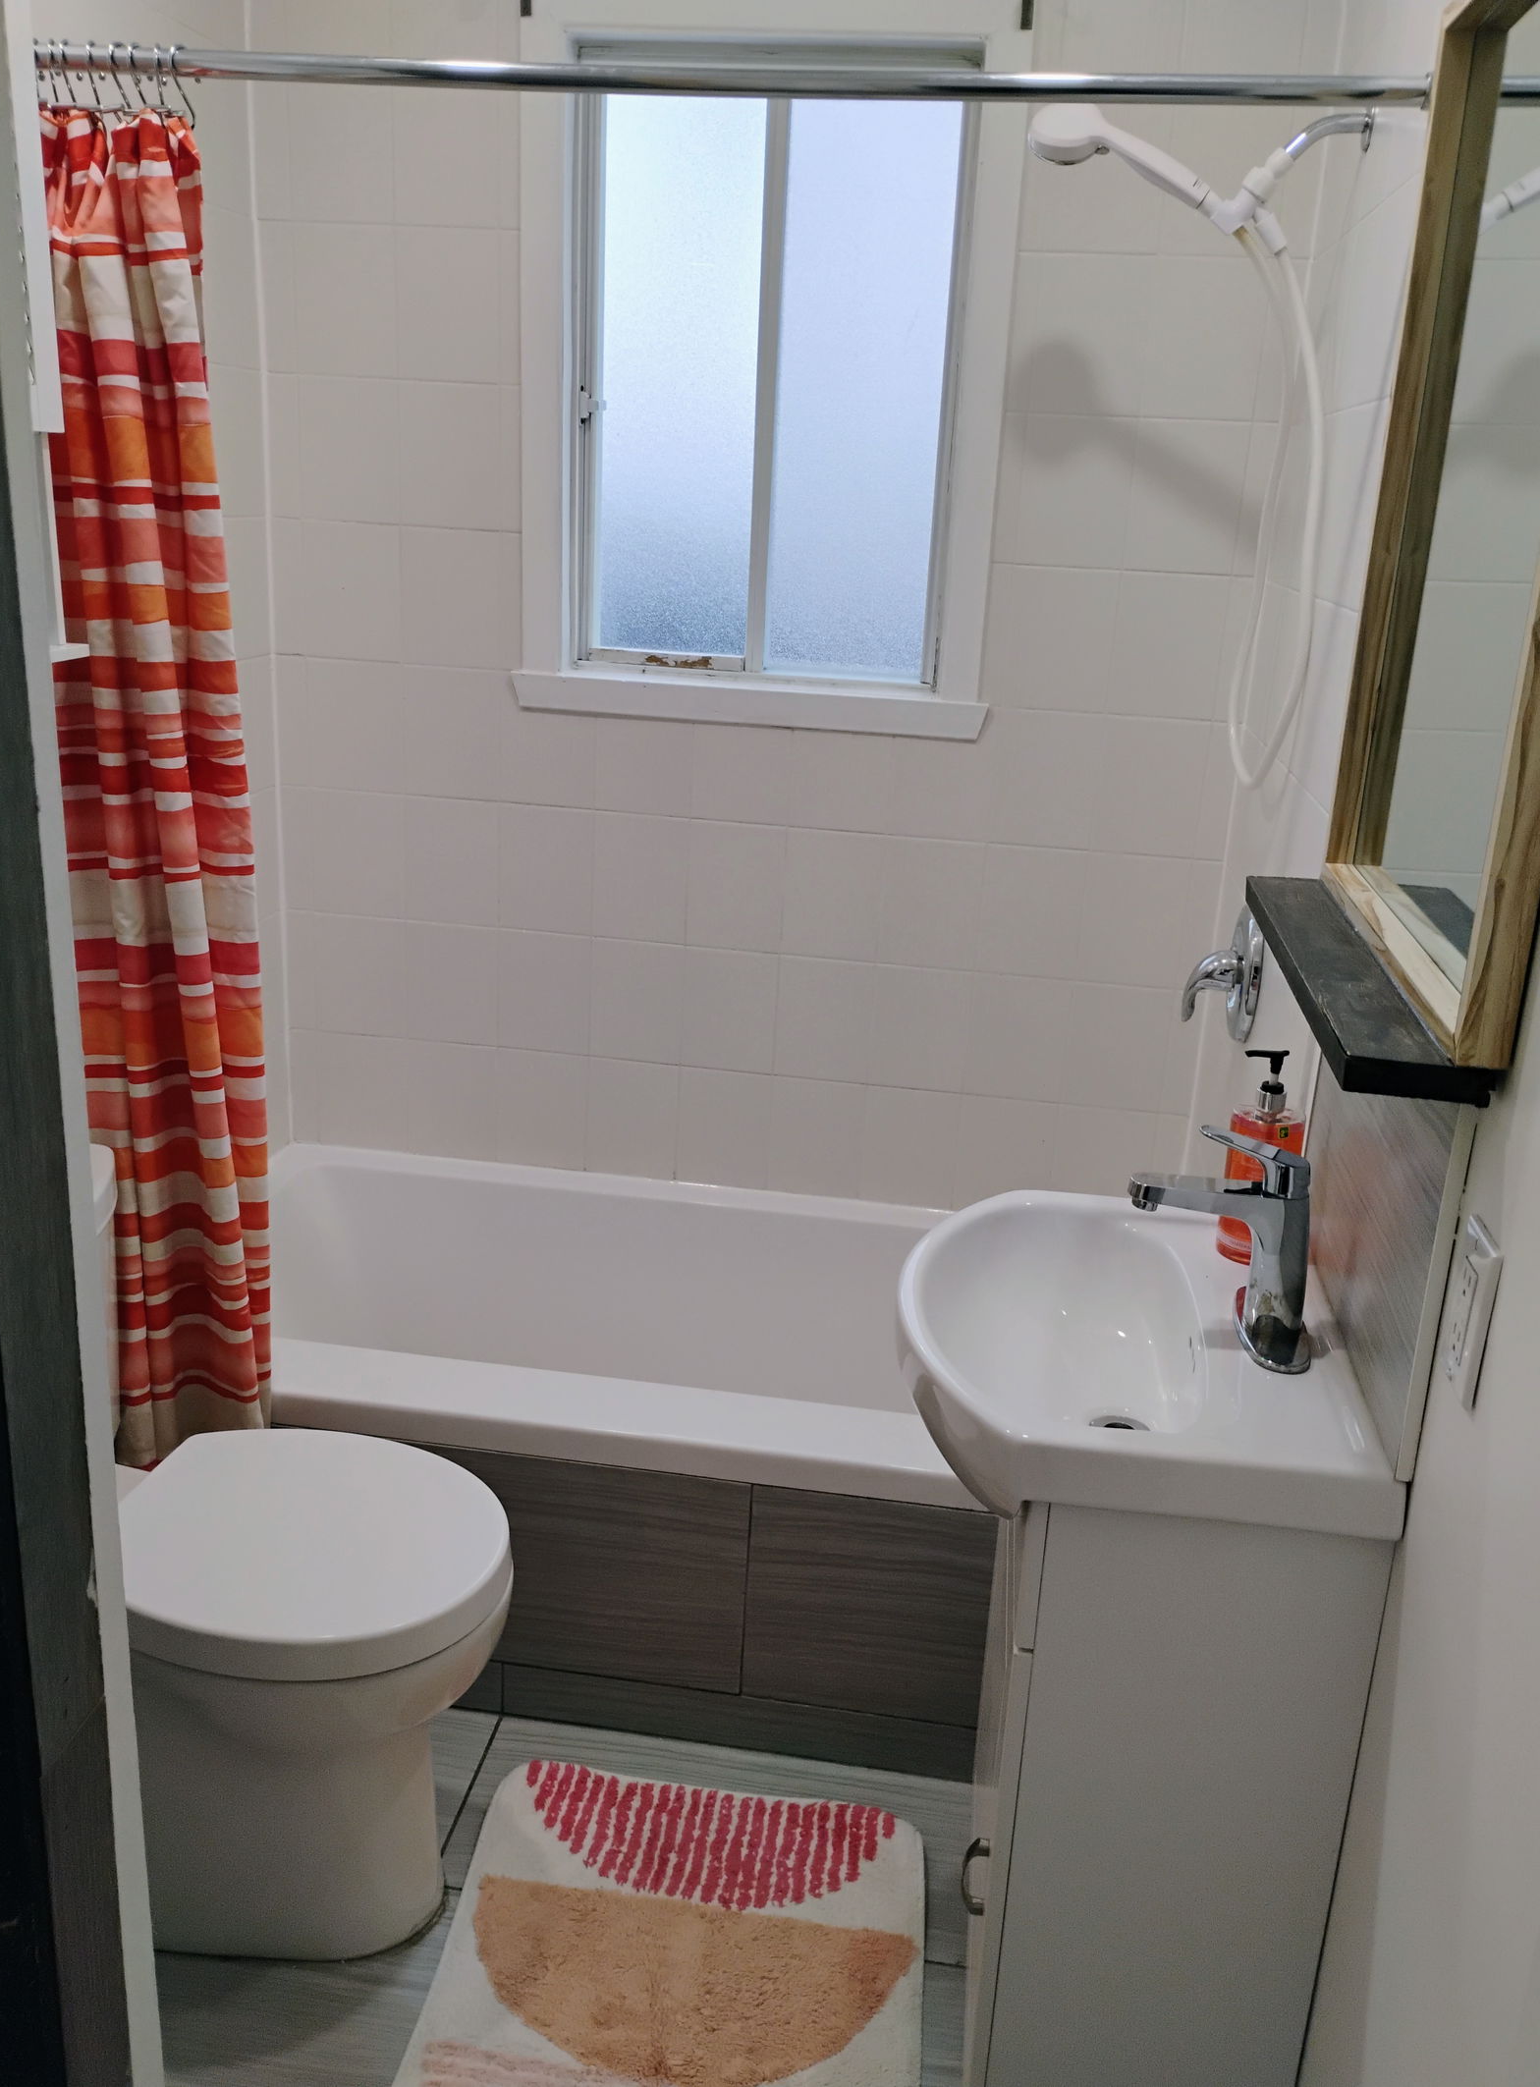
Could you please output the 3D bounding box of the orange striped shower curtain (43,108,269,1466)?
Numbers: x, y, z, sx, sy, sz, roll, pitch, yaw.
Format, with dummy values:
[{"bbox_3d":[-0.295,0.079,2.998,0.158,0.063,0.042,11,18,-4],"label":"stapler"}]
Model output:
[{"bbox_3d":[-0.718,-0.088,1.941,0.270,1.780,0.200,5,17,7],"label":"orange striped shower curtain"}]

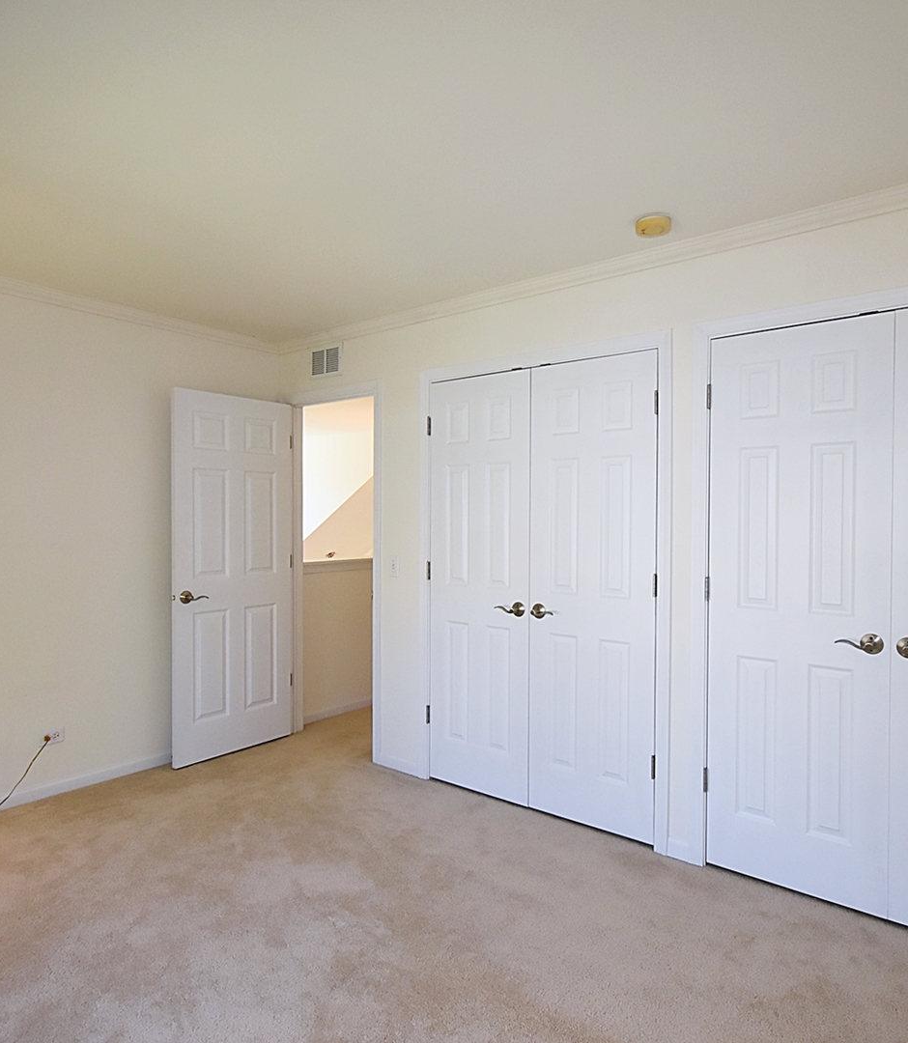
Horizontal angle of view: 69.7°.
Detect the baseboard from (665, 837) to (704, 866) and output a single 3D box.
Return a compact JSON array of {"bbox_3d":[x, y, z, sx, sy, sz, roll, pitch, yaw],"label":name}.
[{"bbox_3d":[0.926,1.327,2.623,0.135,0.085,0.020,1,1,37],"label":"baseboard"}]

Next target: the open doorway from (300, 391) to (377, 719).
[{"bbox_3d":[-0.701,0.318,3.905,0.690,2.050,0.130,1,1,37],"label":"open doorway"}]

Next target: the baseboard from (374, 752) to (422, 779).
[{"bbox_3d":[-0.306,1.321,3.567,0.340,0.080,0.020,1,1,37],"label":"baseboard"}]

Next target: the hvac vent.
[{"bbox_3d":[-0.763,-0.956,3.883,0.290,0.190,0.025,1,1,37],"label":"hvac vent"}]

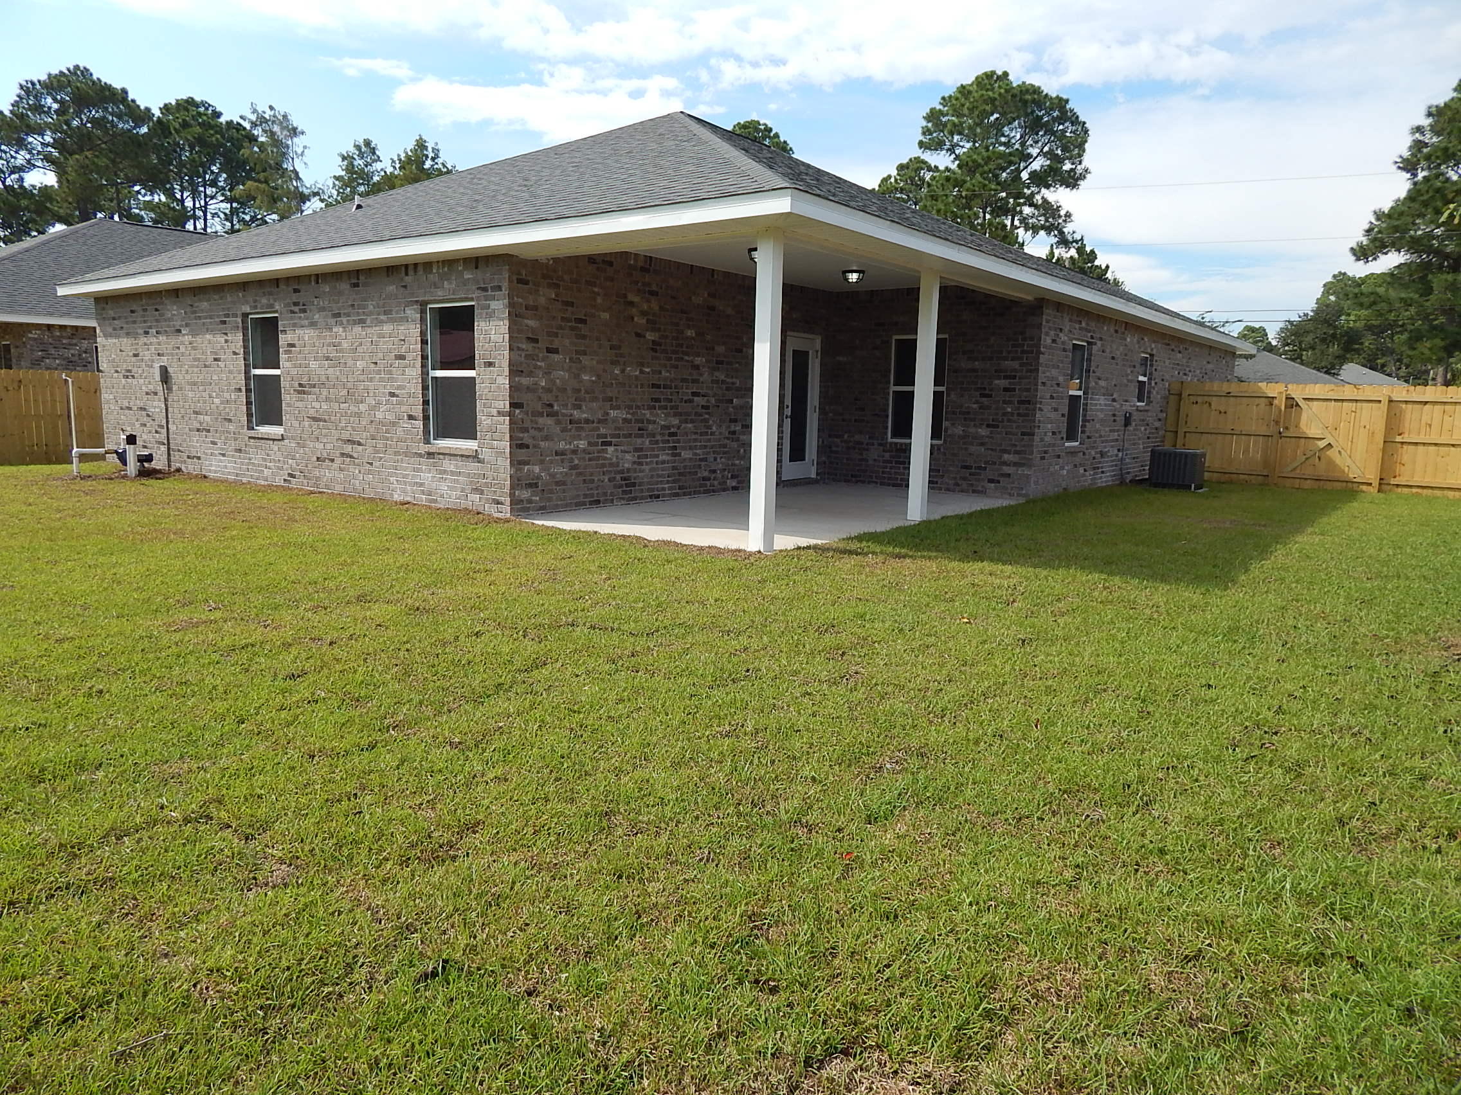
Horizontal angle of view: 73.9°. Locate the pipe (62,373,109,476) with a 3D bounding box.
[{"bbox_3d":[-9.067,-1.726,13.629,0.540,1.420,0.100,-5,11,-35],"label":"pipe"}]

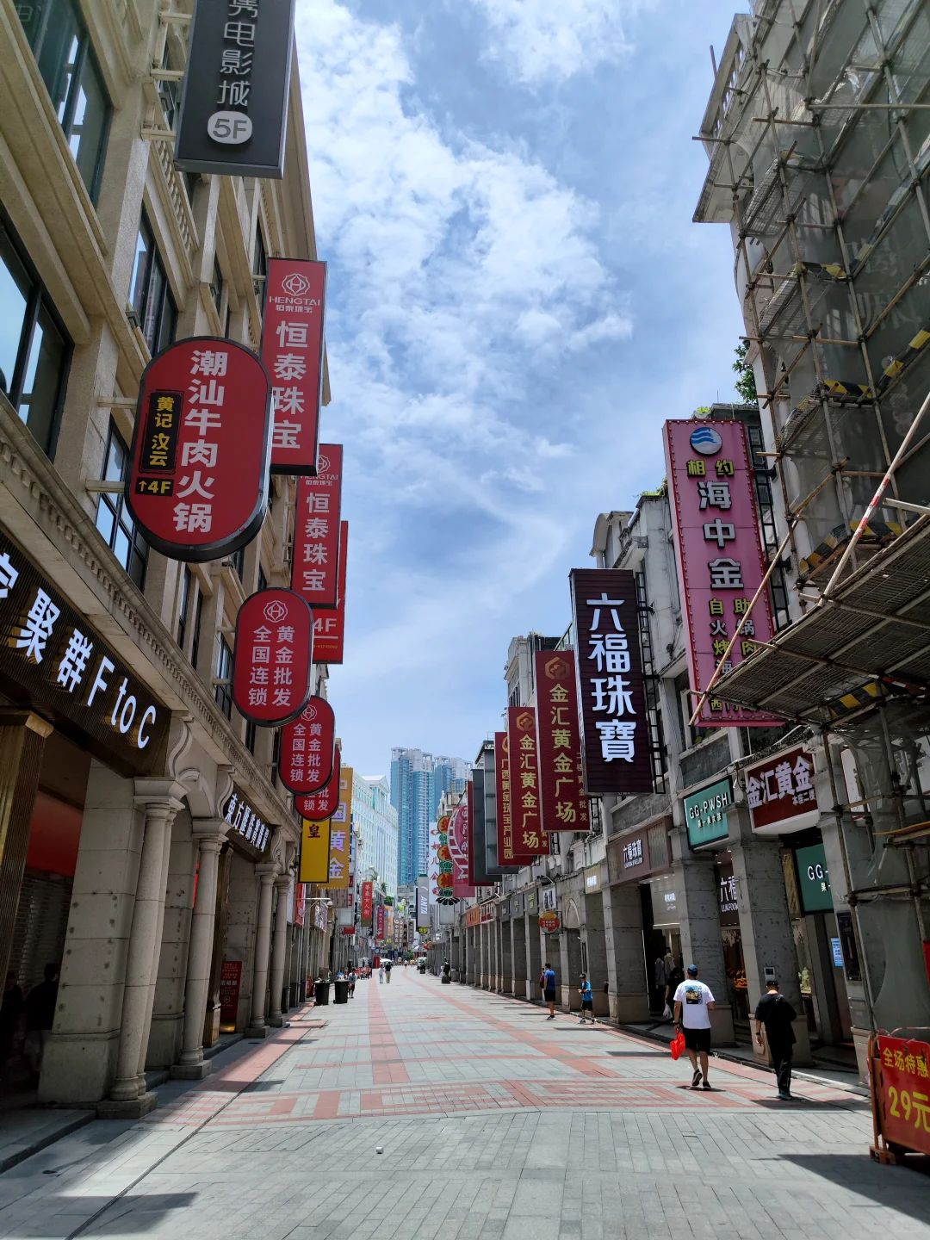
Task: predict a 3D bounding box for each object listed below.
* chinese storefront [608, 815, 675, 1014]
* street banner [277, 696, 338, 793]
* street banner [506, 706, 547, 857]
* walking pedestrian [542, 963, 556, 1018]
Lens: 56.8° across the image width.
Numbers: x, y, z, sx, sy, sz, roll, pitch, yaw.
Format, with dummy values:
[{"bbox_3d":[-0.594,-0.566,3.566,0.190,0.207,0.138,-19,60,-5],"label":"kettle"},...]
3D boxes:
[{"bbox_3d":[5.209,8.212,22.851,1.269,5.075,6.902,1,-22,-5],"label":"chinese storefront"},{"bbox_3d":[-4.768,3.733,26.047,1.550,2.880,0.400,1,-21,-5],"label":"street banner"},{"bbox_3d":[2.525,6.502,34.837,1.370,5.937,0.406,1,-22,-5],"label":"street banner"},{"bbox_3d":[2.802,12.227,28.389,0.350,1.720,0.440,-16,-26,35],"label":"walking pedestrian"}]

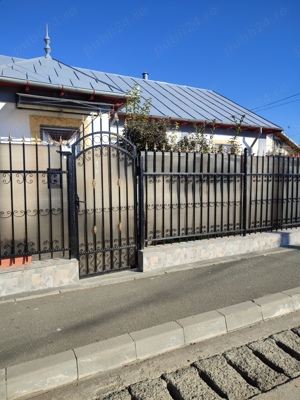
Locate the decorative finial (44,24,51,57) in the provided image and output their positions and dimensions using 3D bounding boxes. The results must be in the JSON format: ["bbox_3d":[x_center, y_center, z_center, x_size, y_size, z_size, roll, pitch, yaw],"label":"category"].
[{"bbox_3d":[-2.725,-4.232,7.372,0.168,0.834,0.168,-2,4,-26],"label":"decorative finial"}]

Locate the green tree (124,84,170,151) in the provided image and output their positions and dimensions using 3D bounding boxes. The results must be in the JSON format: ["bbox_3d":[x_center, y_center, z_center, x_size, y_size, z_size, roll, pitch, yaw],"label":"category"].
[{"bbox_3d":[-0.044,-0.678,5.767,1.100,3.333,1.100,-2,4,-26],"label":"green tree"}]

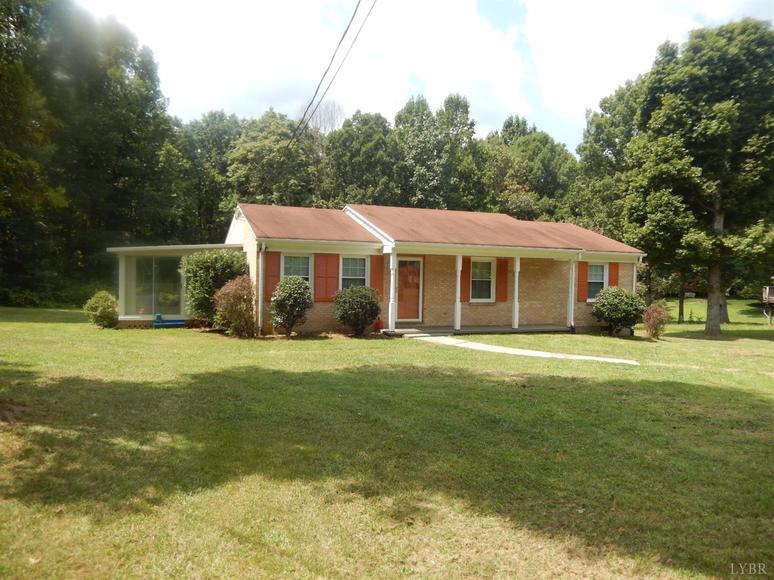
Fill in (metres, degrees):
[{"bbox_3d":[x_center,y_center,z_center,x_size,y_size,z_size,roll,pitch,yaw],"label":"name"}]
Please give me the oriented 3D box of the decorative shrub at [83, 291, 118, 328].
[{"bbox_3d":[-8.716,0.593,17.000,1.073,1.133,1.100,0,3,-22],"label":"decorative shrub"}]

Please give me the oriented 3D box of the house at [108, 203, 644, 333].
[{"bbox_3d":[-0.207,-0.951,20.906,18.320,4.370,8.850,0,3,-22],"label":"house"}]

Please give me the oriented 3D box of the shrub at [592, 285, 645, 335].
[{"bbox_3d":[8.058,0.748,19.450,1.842,1.706,1.750,0,3,-22],"label":"shrub"}]

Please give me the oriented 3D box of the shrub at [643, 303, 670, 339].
[{"bbox_3d":[9.742,1.103,20.200,0.992,1.275,1.000,0,3,-22],"label":"shrub"}]

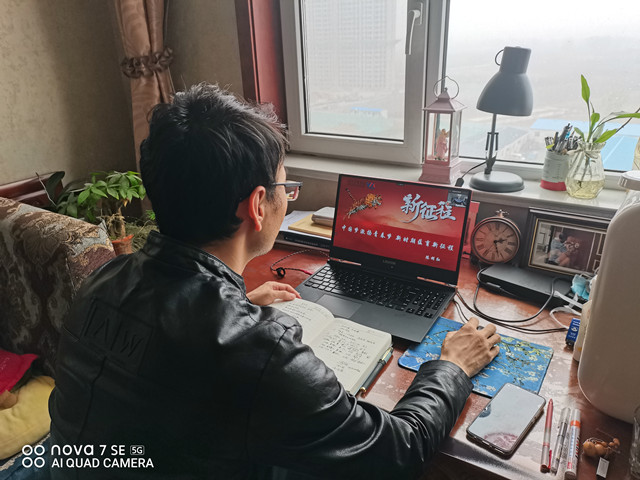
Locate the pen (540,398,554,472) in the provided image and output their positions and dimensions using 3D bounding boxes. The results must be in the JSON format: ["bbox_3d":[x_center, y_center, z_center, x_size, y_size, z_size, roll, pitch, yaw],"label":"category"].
[{"bbox_3d":[0.365,0.305,0.764,0.015,0.013,0.161,9,26,25],"label":"pen"}]

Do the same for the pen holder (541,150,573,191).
[{"bbox_3d":[0.641,-0.188,1.301,0.070,0.098,0.070,12,28,31],"label":"pen holder"}]

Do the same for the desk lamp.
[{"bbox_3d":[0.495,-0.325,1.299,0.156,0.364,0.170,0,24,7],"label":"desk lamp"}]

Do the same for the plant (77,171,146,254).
[{"bbox_3d":[-0.836,-0.093,1.997,0.310,0.395,0.310,-13,26,-22],"label":"plant"}]

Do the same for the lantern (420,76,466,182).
[{"bbox_3d":[0.359,-0.319,1.391,0.100,0.292,0.100,13,29,33],"label":"lantern"}]

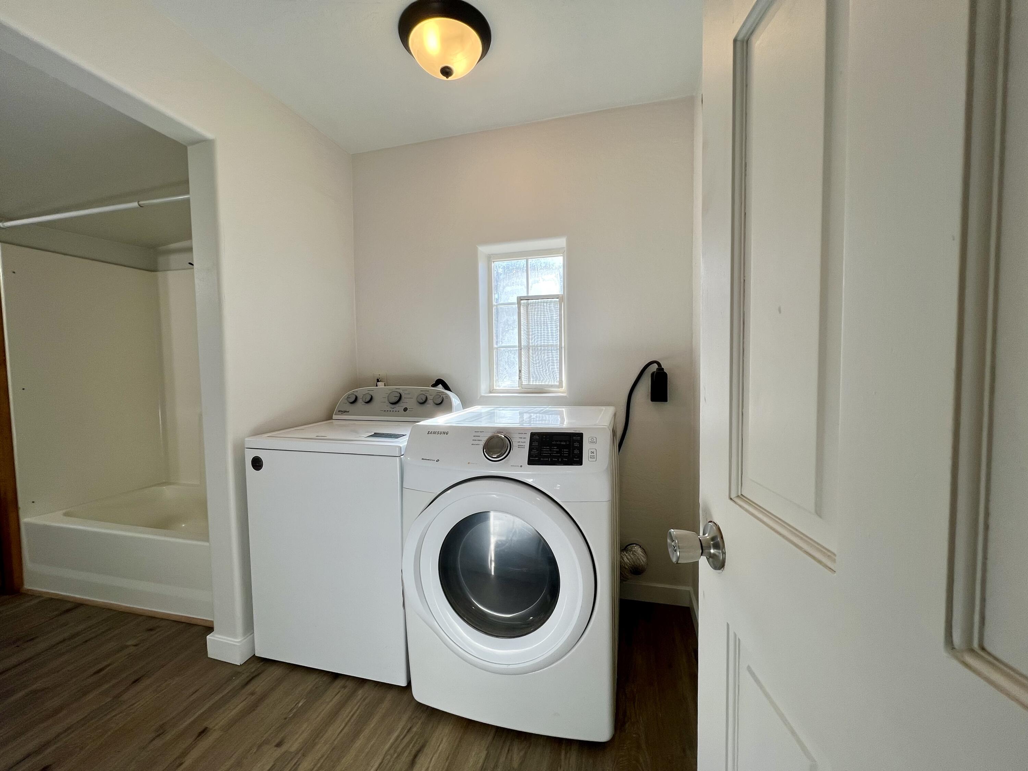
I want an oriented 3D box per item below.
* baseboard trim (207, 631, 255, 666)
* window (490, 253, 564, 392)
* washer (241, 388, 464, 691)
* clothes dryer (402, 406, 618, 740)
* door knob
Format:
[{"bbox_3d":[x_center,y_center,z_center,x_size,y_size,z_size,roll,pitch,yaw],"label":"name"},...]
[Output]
[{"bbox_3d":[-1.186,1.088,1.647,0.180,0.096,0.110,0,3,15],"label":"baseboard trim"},{"bbox_3d":[0.077,-0.360,2.225,0.450,0.810,0.060,0,3,15],"label":"window"},{"bbox_3d":[-0.654,0.572,1.819,0.700,1.095,0.690,0,3,14],"label":"washer"},{"bbox_3d":[0.053,0.623,1.570,0.690,0.995,0.785,0,3,14],"label":"clothes dryer"},{"bbox_3d":[0.262,0.234,0.562,0.058,0.073,0.073,-1,3,5],"label":"door knob"}]

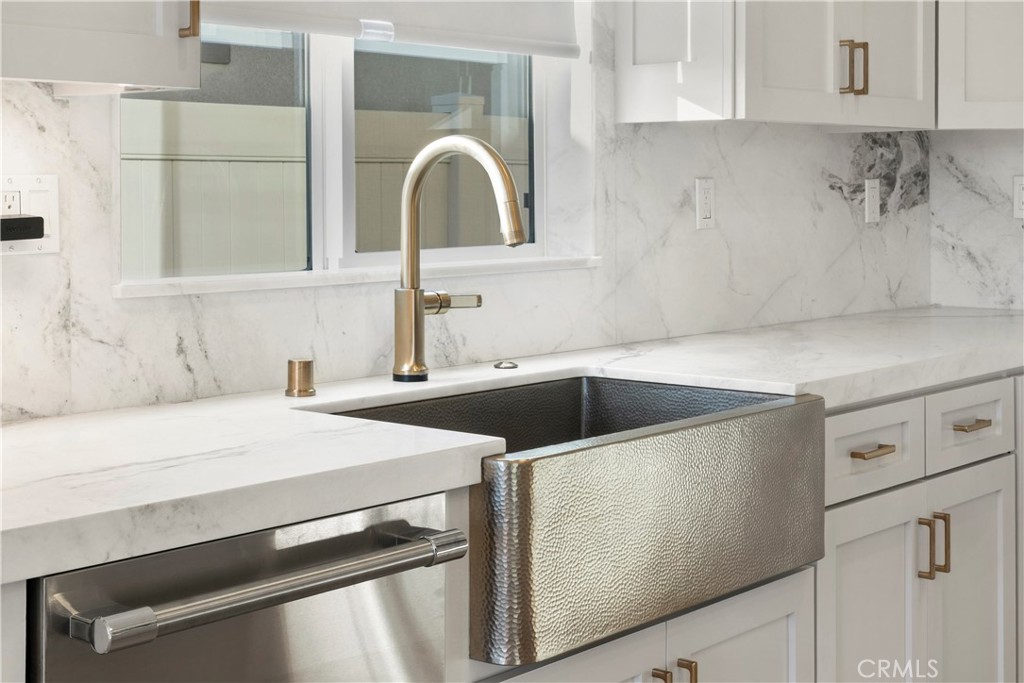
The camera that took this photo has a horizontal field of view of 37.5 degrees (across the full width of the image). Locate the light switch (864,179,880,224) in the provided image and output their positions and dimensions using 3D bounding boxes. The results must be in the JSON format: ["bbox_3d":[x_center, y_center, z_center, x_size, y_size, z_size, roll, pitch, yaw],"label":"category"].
[{"bbox_3d":[0.966,-0.373,4.016,0.010,0.115,0.070,5,8,42],"label":"light switch"}]

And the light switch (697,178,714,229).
[{"bbox_3d":[0.445,-0.313,3.432,0.010,0.115,0.070,5,8,42],"label":"light switch"}]

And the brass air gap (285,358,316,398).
[{"bbox_3d":[-0.348,0.059,2.473,0.049,0.058,0.049,0,6,0],"label":"brass air gap"}]

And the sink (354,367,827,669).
[{"bbox_3d":[0.085,0.248,2.500,0.530,0.288,0.836,5,8,42],"label":"sink"}]

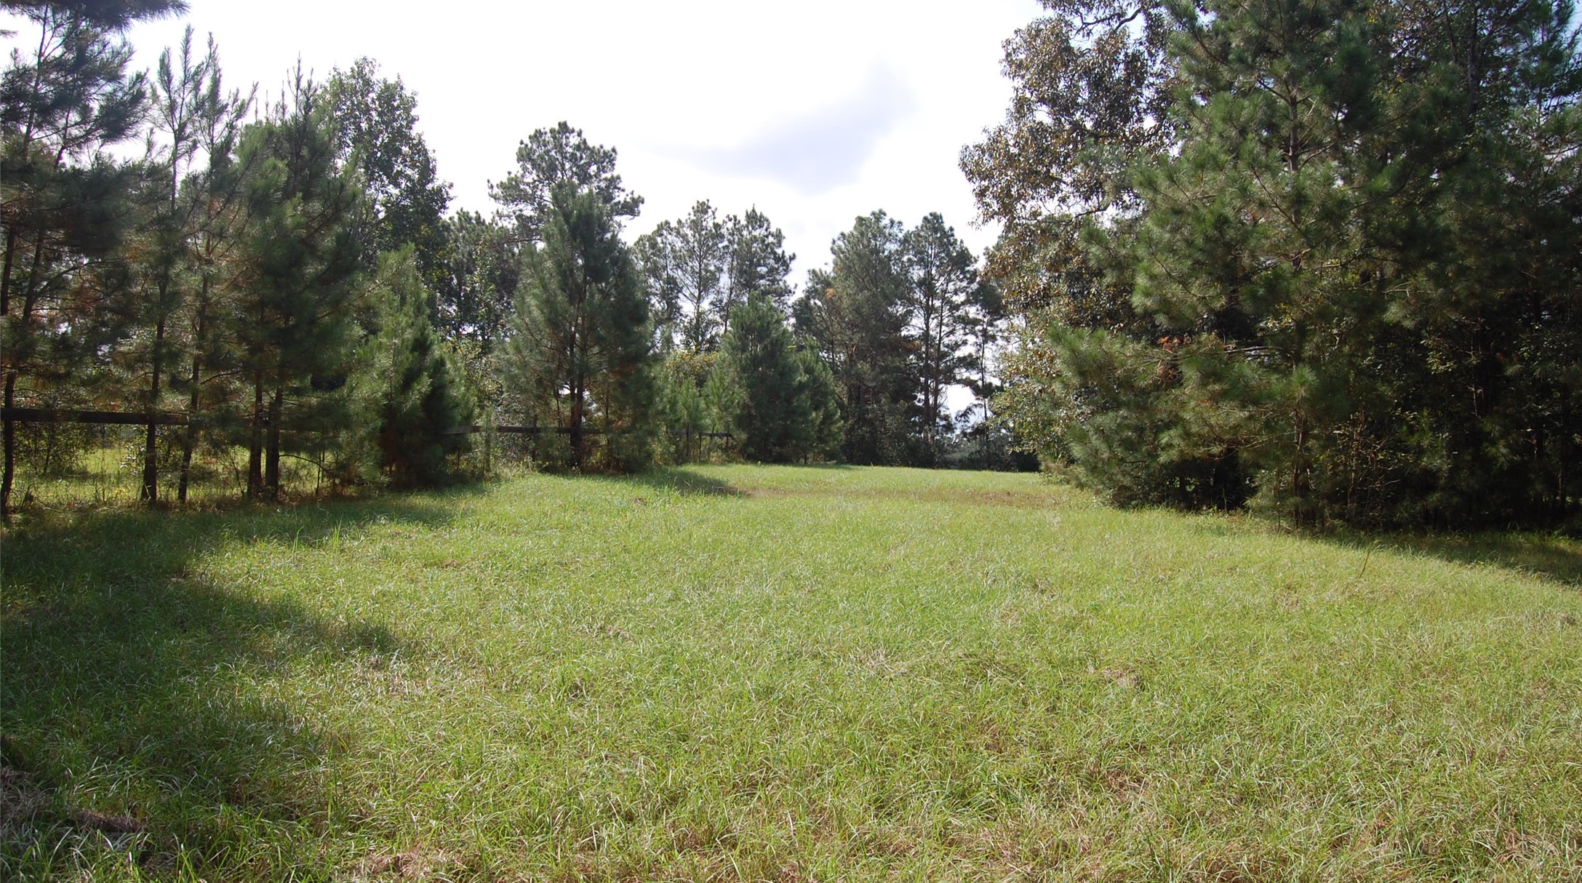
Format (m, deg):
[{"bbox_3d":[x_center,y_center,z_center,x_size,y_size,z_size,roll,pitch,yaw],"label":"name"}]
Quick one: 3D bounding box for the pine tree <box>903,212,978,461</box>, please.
[{"bbox_3d":[8.200,-5.620,65.000,4.130,13.820,4.130,0,0,0],"label":"pine tree"}]

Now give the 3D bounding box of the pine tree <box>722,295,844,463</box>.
[{"bbox_3d":[-0.410,-2.760,52.000,5.200,7.370,4.680,0,0,0],"label":"pine tree"}]

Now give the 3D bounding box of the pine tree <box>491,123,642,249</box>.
[{"bbox_3d":[-9.870,-6.450,52.000,6.670,15.180,6.330,0,0,0],"label":"pine tree"}]

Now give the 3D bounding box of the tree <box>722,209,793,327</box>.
[{"bbox_3d":[-1.830,-5.740,64.000,4.140,13.880,4.140,0,0,0],"label":"tree"}]

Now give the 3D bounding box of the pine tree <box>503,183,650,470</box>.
[{"bbox_3d":[-6.260,-3.320,35.000,4.380,8.320,4.250,0,0,0],"label":"pine tree"}]

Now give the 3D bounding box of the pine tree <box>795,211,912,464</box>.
[{"bbox_3d":[3.380,-5.520,63.000,6.040,13.530,5.740,0,0,0],"label":"pine tree"}]

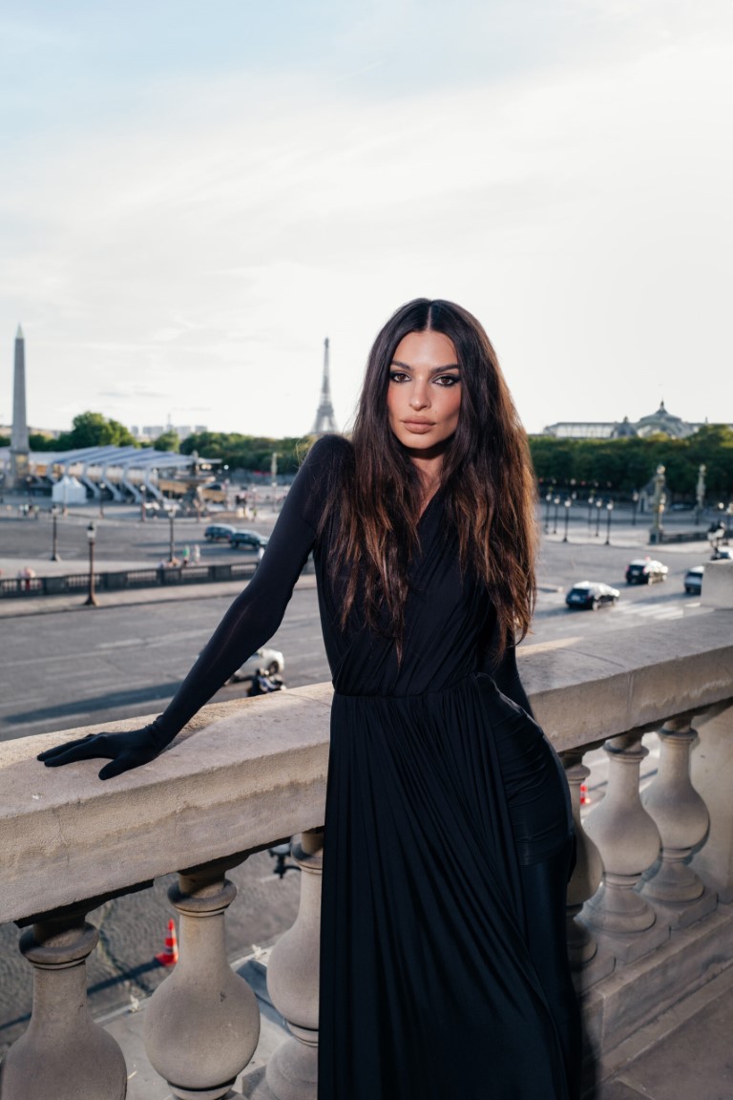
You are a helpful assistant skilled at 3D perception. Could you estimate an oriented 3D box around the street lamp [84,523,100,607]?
[{"bbox_3d":[-16.352,0.784,50.713,0.700,4.900,0.700,-4,9,-43],"label":"street lamp"}]

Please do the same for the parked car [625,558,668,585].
[{"bbox_3d":[21.769,1.714,66.380,1.800,1.620,4.400,7,8,39],"label":"parked car"}]

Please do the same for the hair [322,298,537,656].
[{"bbox_3d":[0.102,-0.117,1.390,0.350,0.580,0.280,3,7,7],"label":"hair"}]

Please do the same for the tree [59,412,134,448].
[{"bbox_3d":[-109.206,-45.441,346.212,29.000,20.951,26.000,2,7,0],"label":"tree"}]

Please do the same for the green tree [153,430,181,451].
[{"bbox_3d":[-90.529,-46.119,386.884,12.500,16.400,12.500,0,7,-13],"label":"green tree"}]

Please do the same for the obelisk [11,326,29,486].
[{"bbox_3d":[-68.475,-28.201,169.000,3.600,33.300,3.600,-4,9,-43],"label":"obelisk"}]

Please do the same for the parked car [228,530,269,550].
[{"bbox_3d":[-10.457,-0.803,79.606,4.400,1.570,1.800,5,7,29],"label":"parked car"}]

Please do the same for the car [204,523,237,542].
[{"bbox_3d":[-13.760,-1.502,84.647,4.300,1.600,1.800,5,7,24],"label":"car"}]

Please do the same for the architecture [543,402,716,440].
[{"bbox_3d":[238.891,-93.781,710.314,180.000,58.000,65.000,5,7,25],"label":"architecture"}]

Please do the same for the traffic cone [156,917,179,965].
[{"bbox_3d":[-3.608,7.162,15.776,0.410,0.750,0.410,-4,9,-44],"label":"traffic cone"}]

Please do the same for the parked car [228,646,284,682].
[{"bbox_3d":[-5.479,4.663,35.983,1.800,1.480,4.400,7,8,37],"label":"parked car"}]

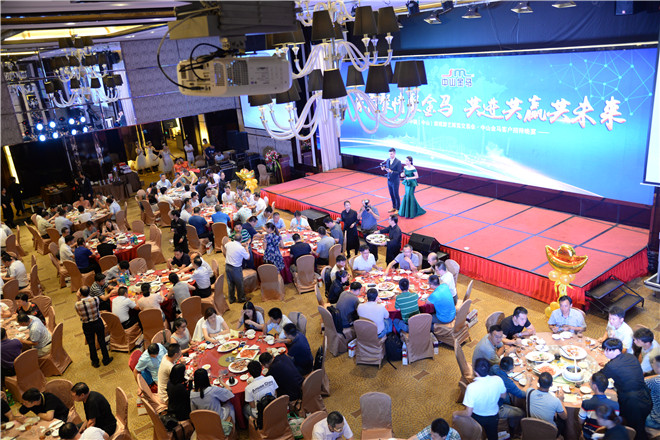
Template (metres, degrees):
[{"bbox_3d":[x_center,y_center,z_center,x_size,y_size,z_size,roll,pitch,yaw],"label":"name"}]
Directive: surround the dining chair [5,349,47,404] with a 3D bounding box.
[{"bbox_3d":[-5.527,2.745,9.176,0.600,0.950,0.460,3,20,22],"label":"dining chair"}]

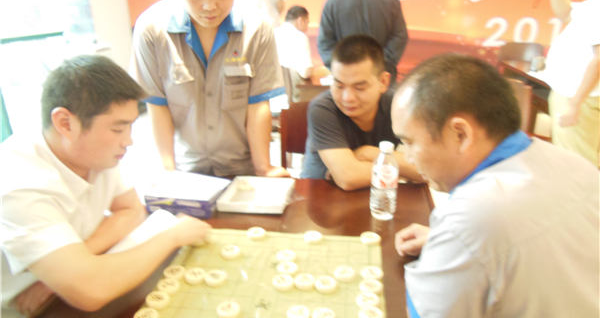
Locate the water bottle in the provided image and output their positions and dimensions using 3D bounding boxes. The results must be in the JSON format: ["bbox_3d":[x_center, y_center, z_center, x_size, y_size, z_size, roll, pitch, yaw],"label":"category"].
[{"bbox_3d":[0.226,0.058,1.167,0.068,0.217,0.068,-2,22,0],"label":"water bottle"}]

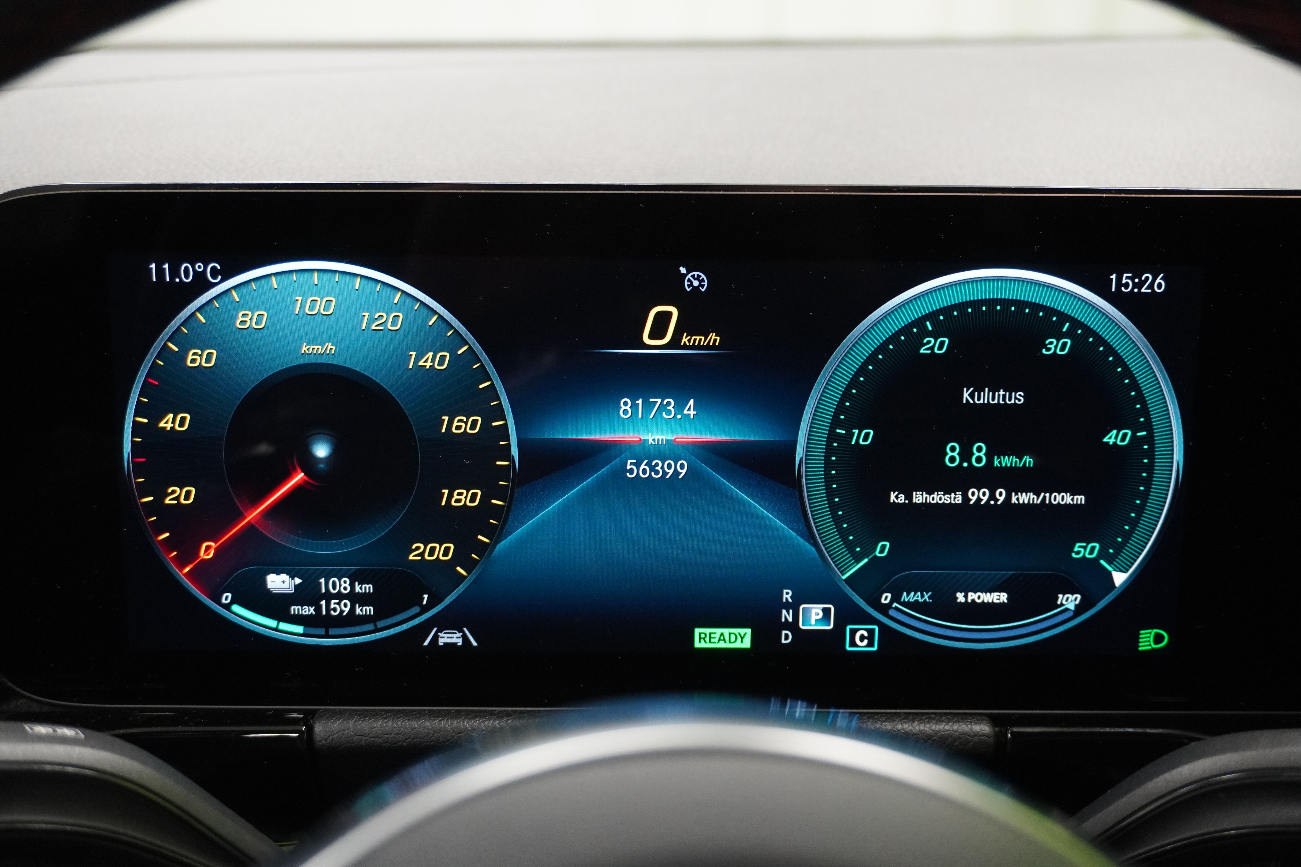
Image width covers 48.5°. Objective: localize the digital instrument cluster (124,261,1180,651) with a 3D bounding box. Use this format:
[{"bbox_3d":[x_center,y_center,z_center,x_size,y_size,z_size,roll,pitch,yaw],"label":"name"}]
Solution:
[{"bbox_3d":[0.001,0.005,0.335,0.243,0.091,0.018,1,9,-1],"label":"digital instrument cluster"}]

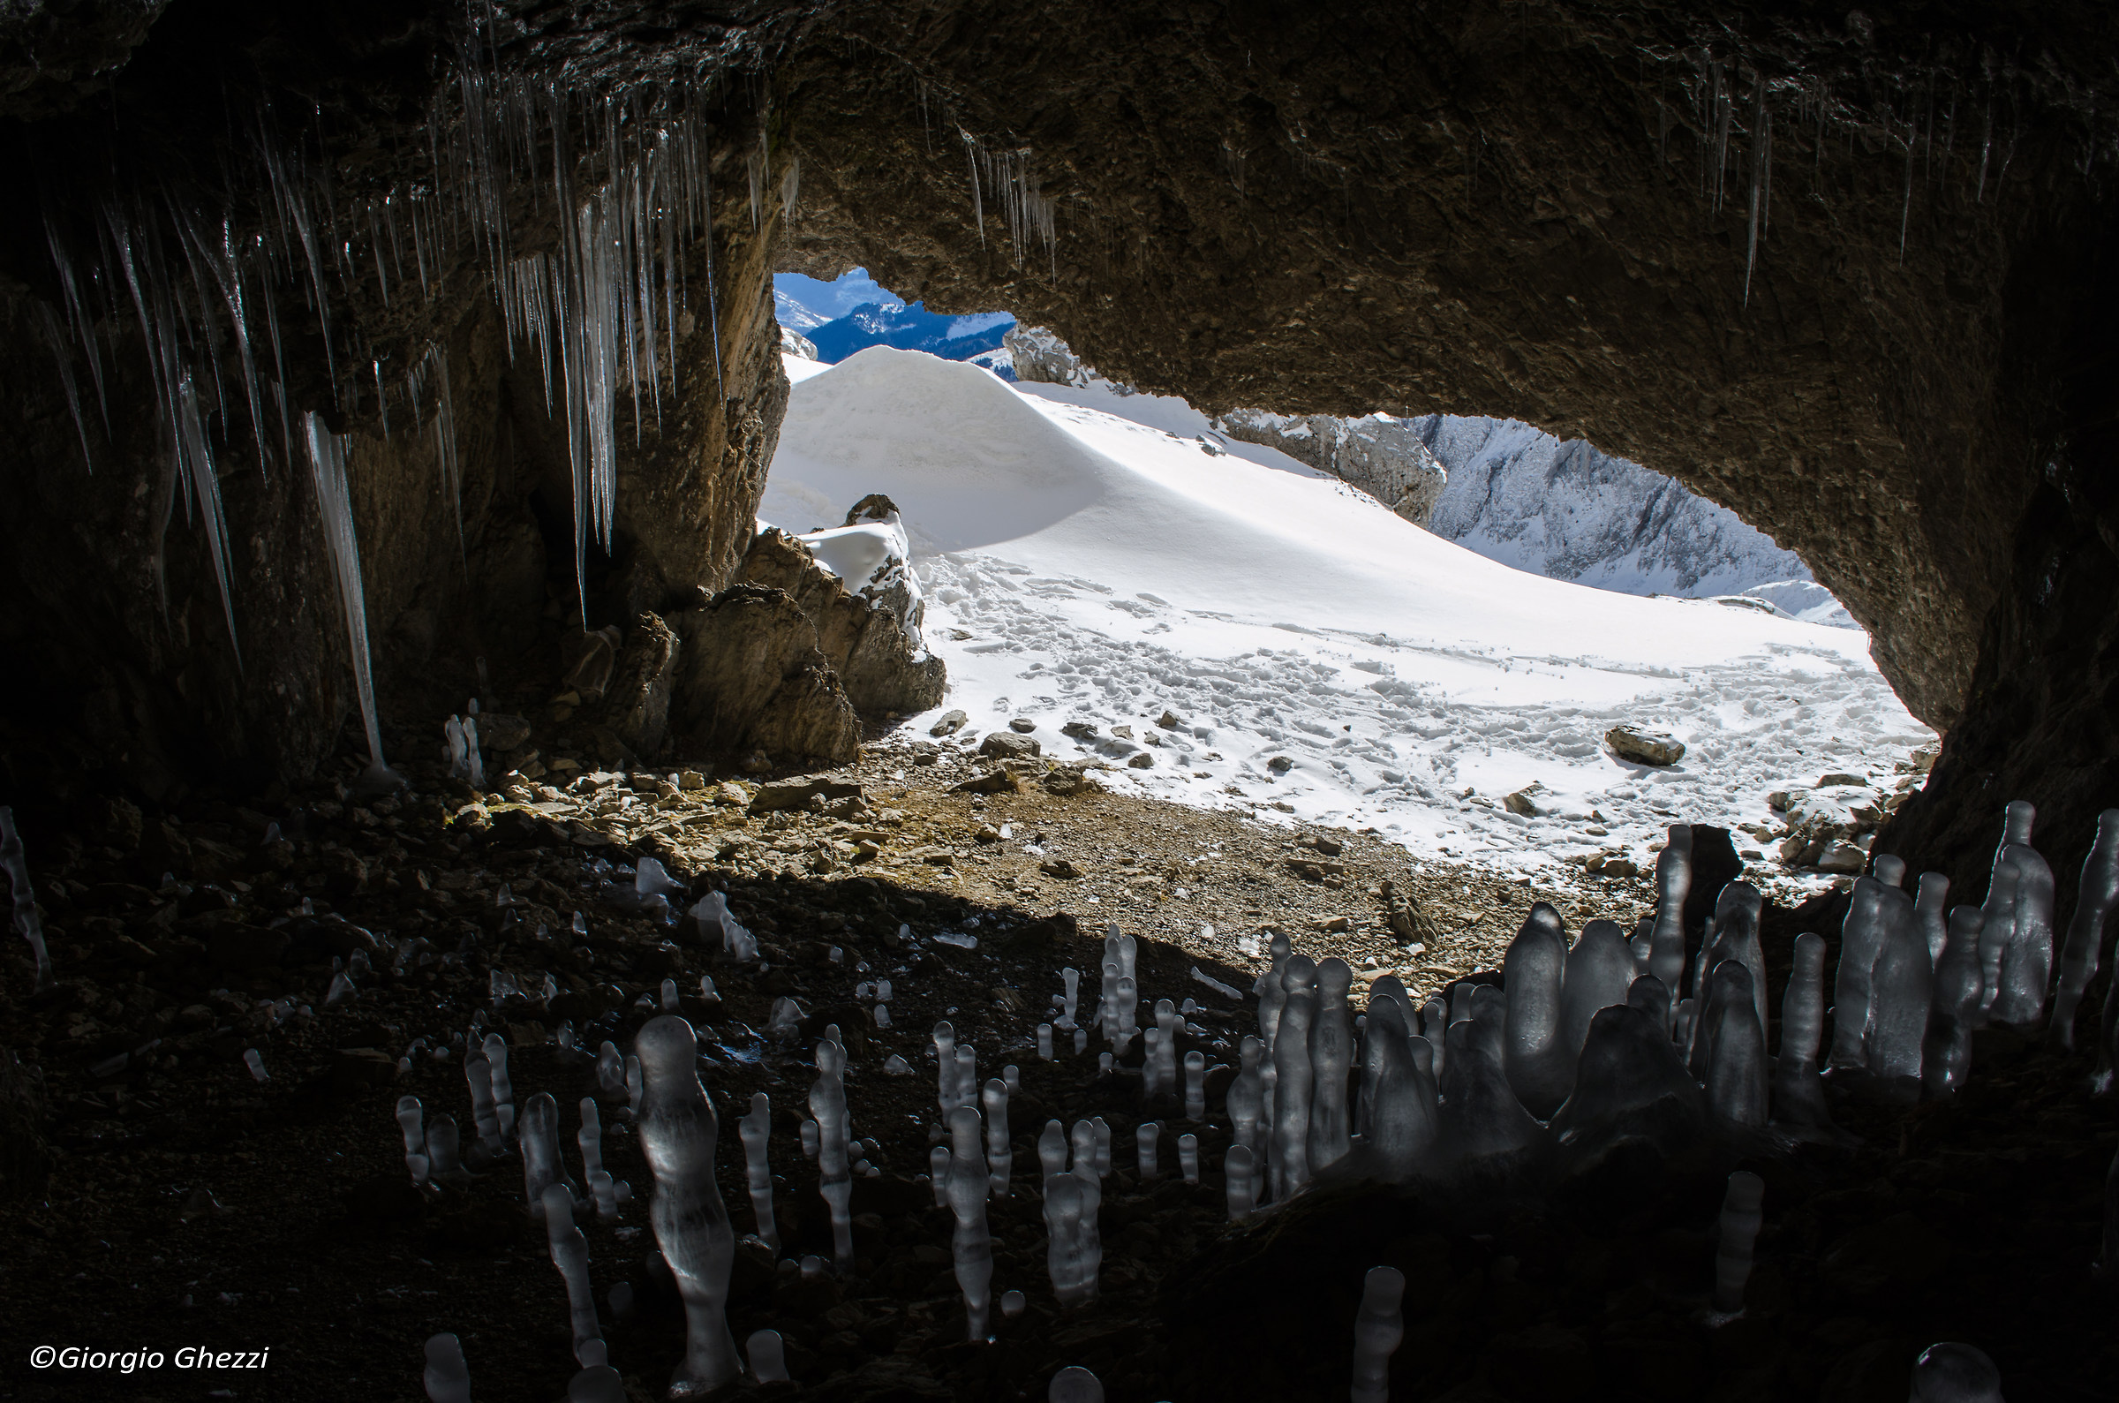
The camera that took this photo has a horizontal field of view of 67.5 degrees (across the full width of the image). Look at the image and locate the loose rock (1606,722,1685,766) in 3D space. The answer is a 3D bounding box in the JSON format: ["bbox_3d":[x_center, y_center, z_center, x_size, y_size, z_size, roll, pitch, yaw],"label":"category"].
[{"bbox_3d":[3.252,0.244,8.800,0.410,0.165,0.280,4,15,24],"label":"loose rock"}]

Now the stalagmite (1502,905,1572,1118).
[{"bbox_3d":[0.989,0.635,3.293,0.128,0.444,0.128,-2,15,0],"label":"stalagmite"}]

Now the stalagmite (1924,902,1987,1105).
[{"bbox_3d":[1.916,0.640,3.395,0.105,0.424,0.105,-2,15,0],"label":"stalagmite"}]

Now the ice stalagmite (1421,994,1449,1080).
[{"bbox_3d":[0.884,0.805,3.722,0.059,0.235,0.059,-2,14,0],"label":"ice stalagmite"}]

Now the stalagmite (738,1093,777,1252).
[{"bbox_3d":[-0.601,0.933,3.157,0.063,0.336,0.063,-2,15,0],"label":"stalagmite"}]

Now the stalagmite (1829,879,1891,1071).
[{"bbox_3d":[1.780,0.601,3.524,0.122,0.435,0.122,-2,15,0],"label":"stalagmite"}]

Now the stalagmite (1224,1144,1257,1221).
[{"bbox_3d":[0.424,1.116,3.707,0.070,0.166,0.066,2,16,7],"label":"stalagmite"}]

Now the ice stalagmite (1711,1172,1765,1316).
[{"bbox_3d":[1.360,1.070,3.161,0.093,0.282,0.080,8,18,25],"label":"ice stalagmite"}]

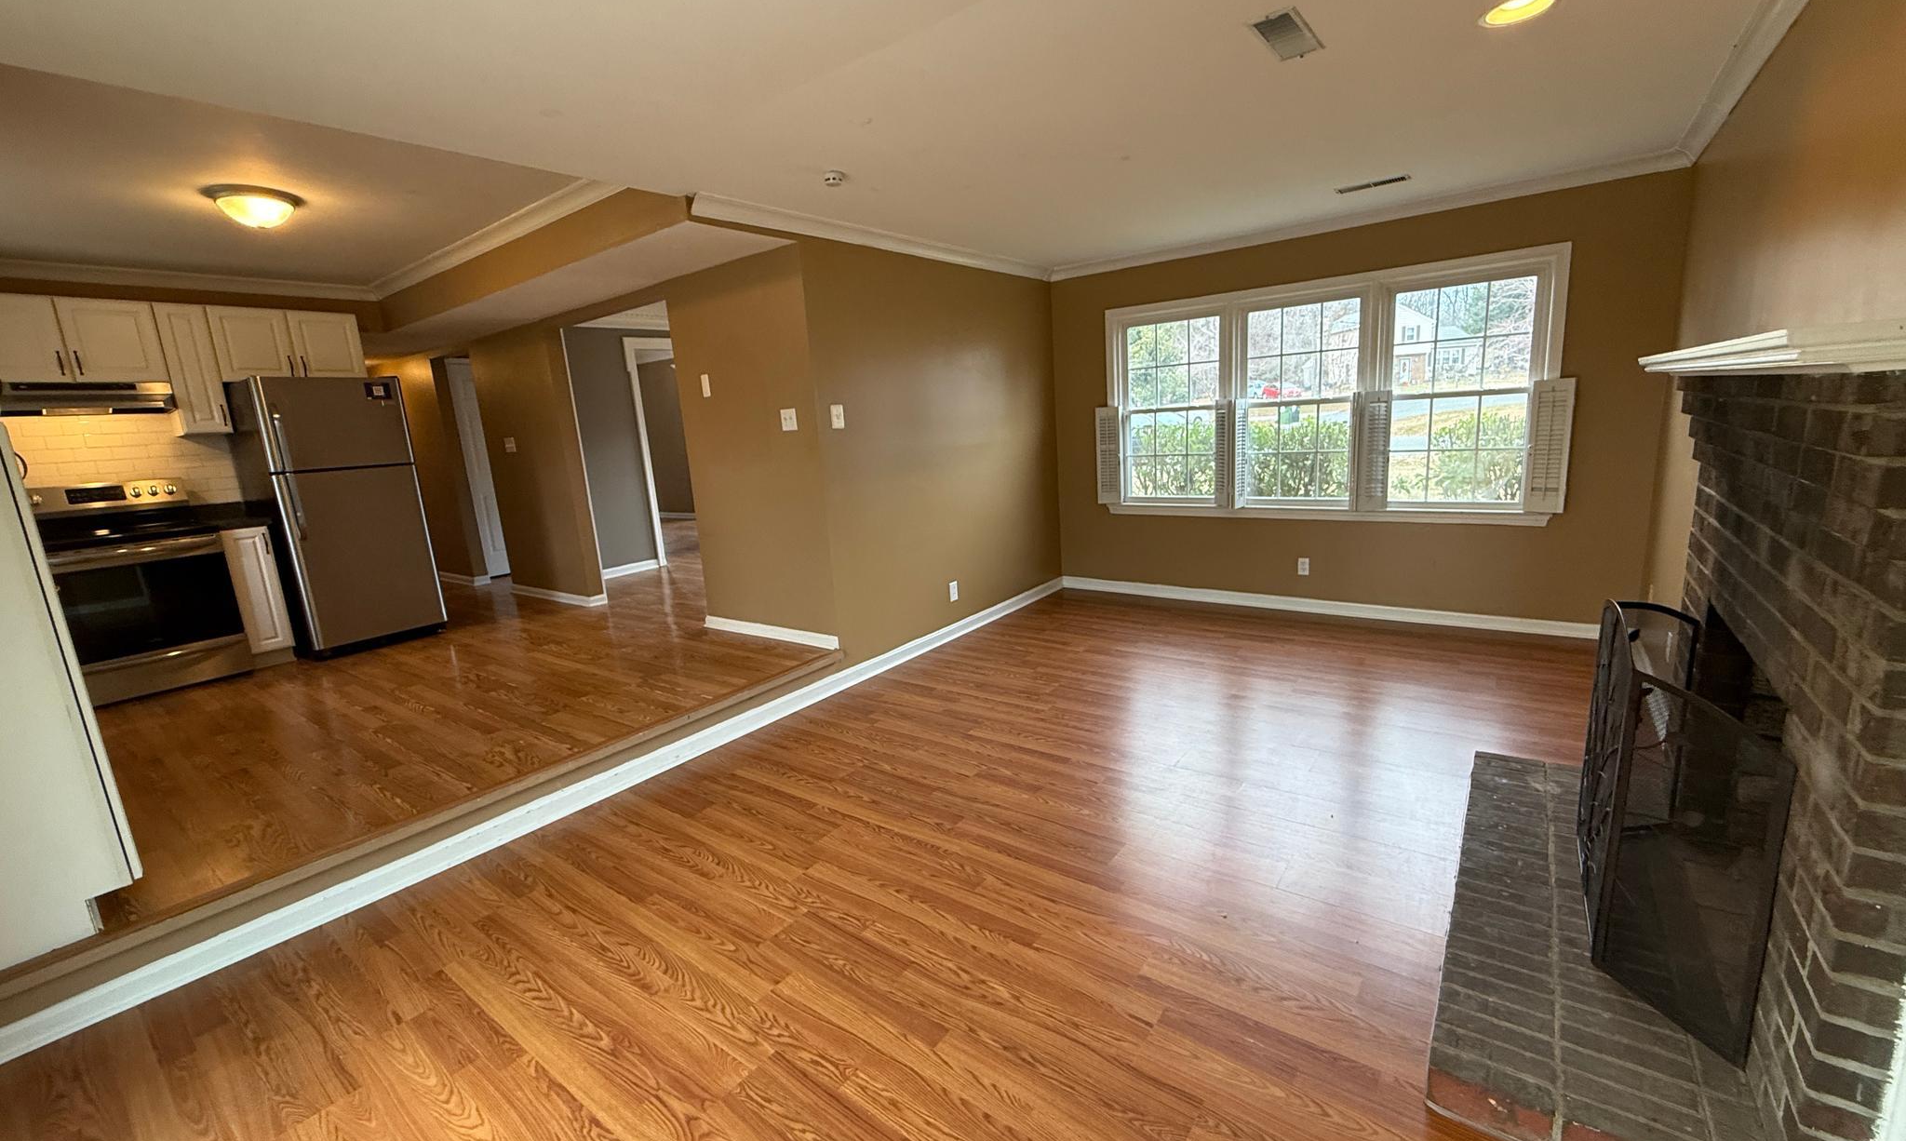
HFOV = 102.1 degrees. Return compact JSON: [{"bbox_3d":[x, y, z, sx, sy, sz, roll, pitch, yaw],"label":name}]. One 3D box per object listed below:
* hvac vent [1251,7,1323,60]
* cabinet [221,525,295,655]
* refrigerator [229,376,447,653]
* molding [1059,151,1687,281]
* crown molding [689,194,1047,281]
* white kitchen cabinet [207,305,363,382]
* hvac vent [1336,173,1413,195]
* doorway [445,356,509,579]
[{"bbox_3d":[0.969,-1.522,2.223,0.135,0.020,0.337,5,14,37],"label":"hvac vent"},{"bbox_3d":[-4.381,0.123,4.796,0.620,0.800,0.220,5,14,37],"label":"cabinet"},{"bbox_3d":[-3.993,-0.368,5.058,0.750,1.709,0.705,5,14,37],"label":"refrigerator"},{"bbox_3d":[2.096,-2.051,4.657,3.460,0.078,0.080,5,14,37],"label":"molding"},{"bbox_3d":[-0.163,-1.874,4.516,0.075,0.078,3.104,5,14,37],"label":"crown molding"},{"bbox_3d":[-4.338,-1.441,5.015,0.330,0.420,0.745,5,14,37],"label":"white kitchen cabinet"},{"bbox_3d":[2.126,-1.933,3.901,0.340,0.020,0.145,5,14,37],"label":"hvac vent"},{"bbox_3d":[-4.257,-0.975,7.394,0.080,2.021,0.740,5,14,37],"label":"doorway"}]

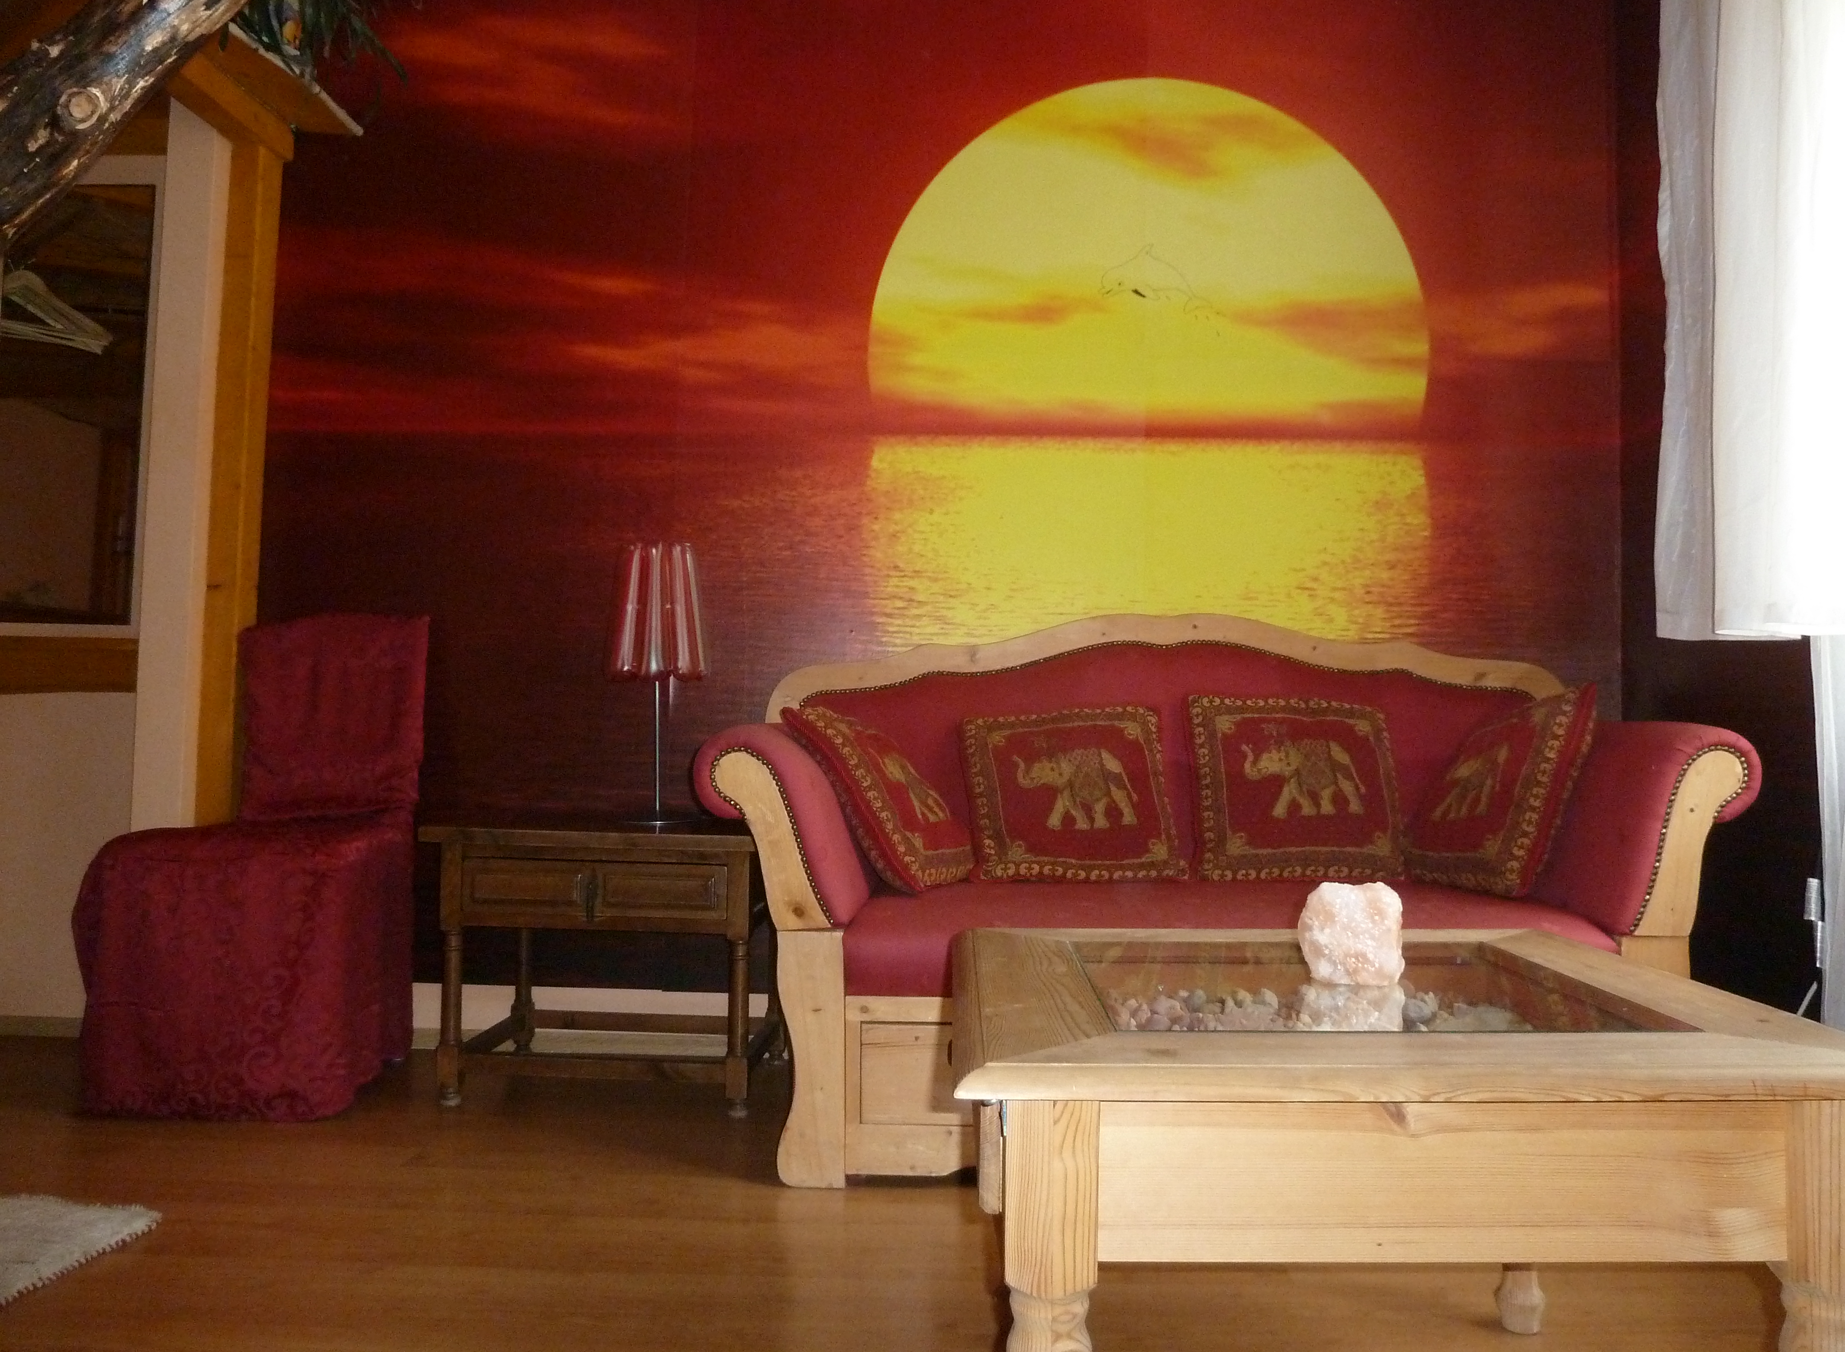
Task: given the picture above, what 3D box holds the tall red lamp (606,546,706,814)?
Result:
[{"bbox_3d":[-0.561,0.012,2.833,0.194,0.600,0.194,1,-2,1],"label":"tall red lamp"}]

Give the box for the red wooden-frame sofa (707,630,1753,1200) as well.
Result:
[{"bbox_3d":[0.521,0.364,2.614,1.733,1.026,0.790,1,-2,1],"label":"red wooden-frame sofa"}]

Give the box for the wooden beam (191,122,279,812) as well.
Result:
[{"bbox_3d":[-1.588,-0.184,3.061,0.105,2.067,0.115,1,-2,1],"label":"wooden beam"}]

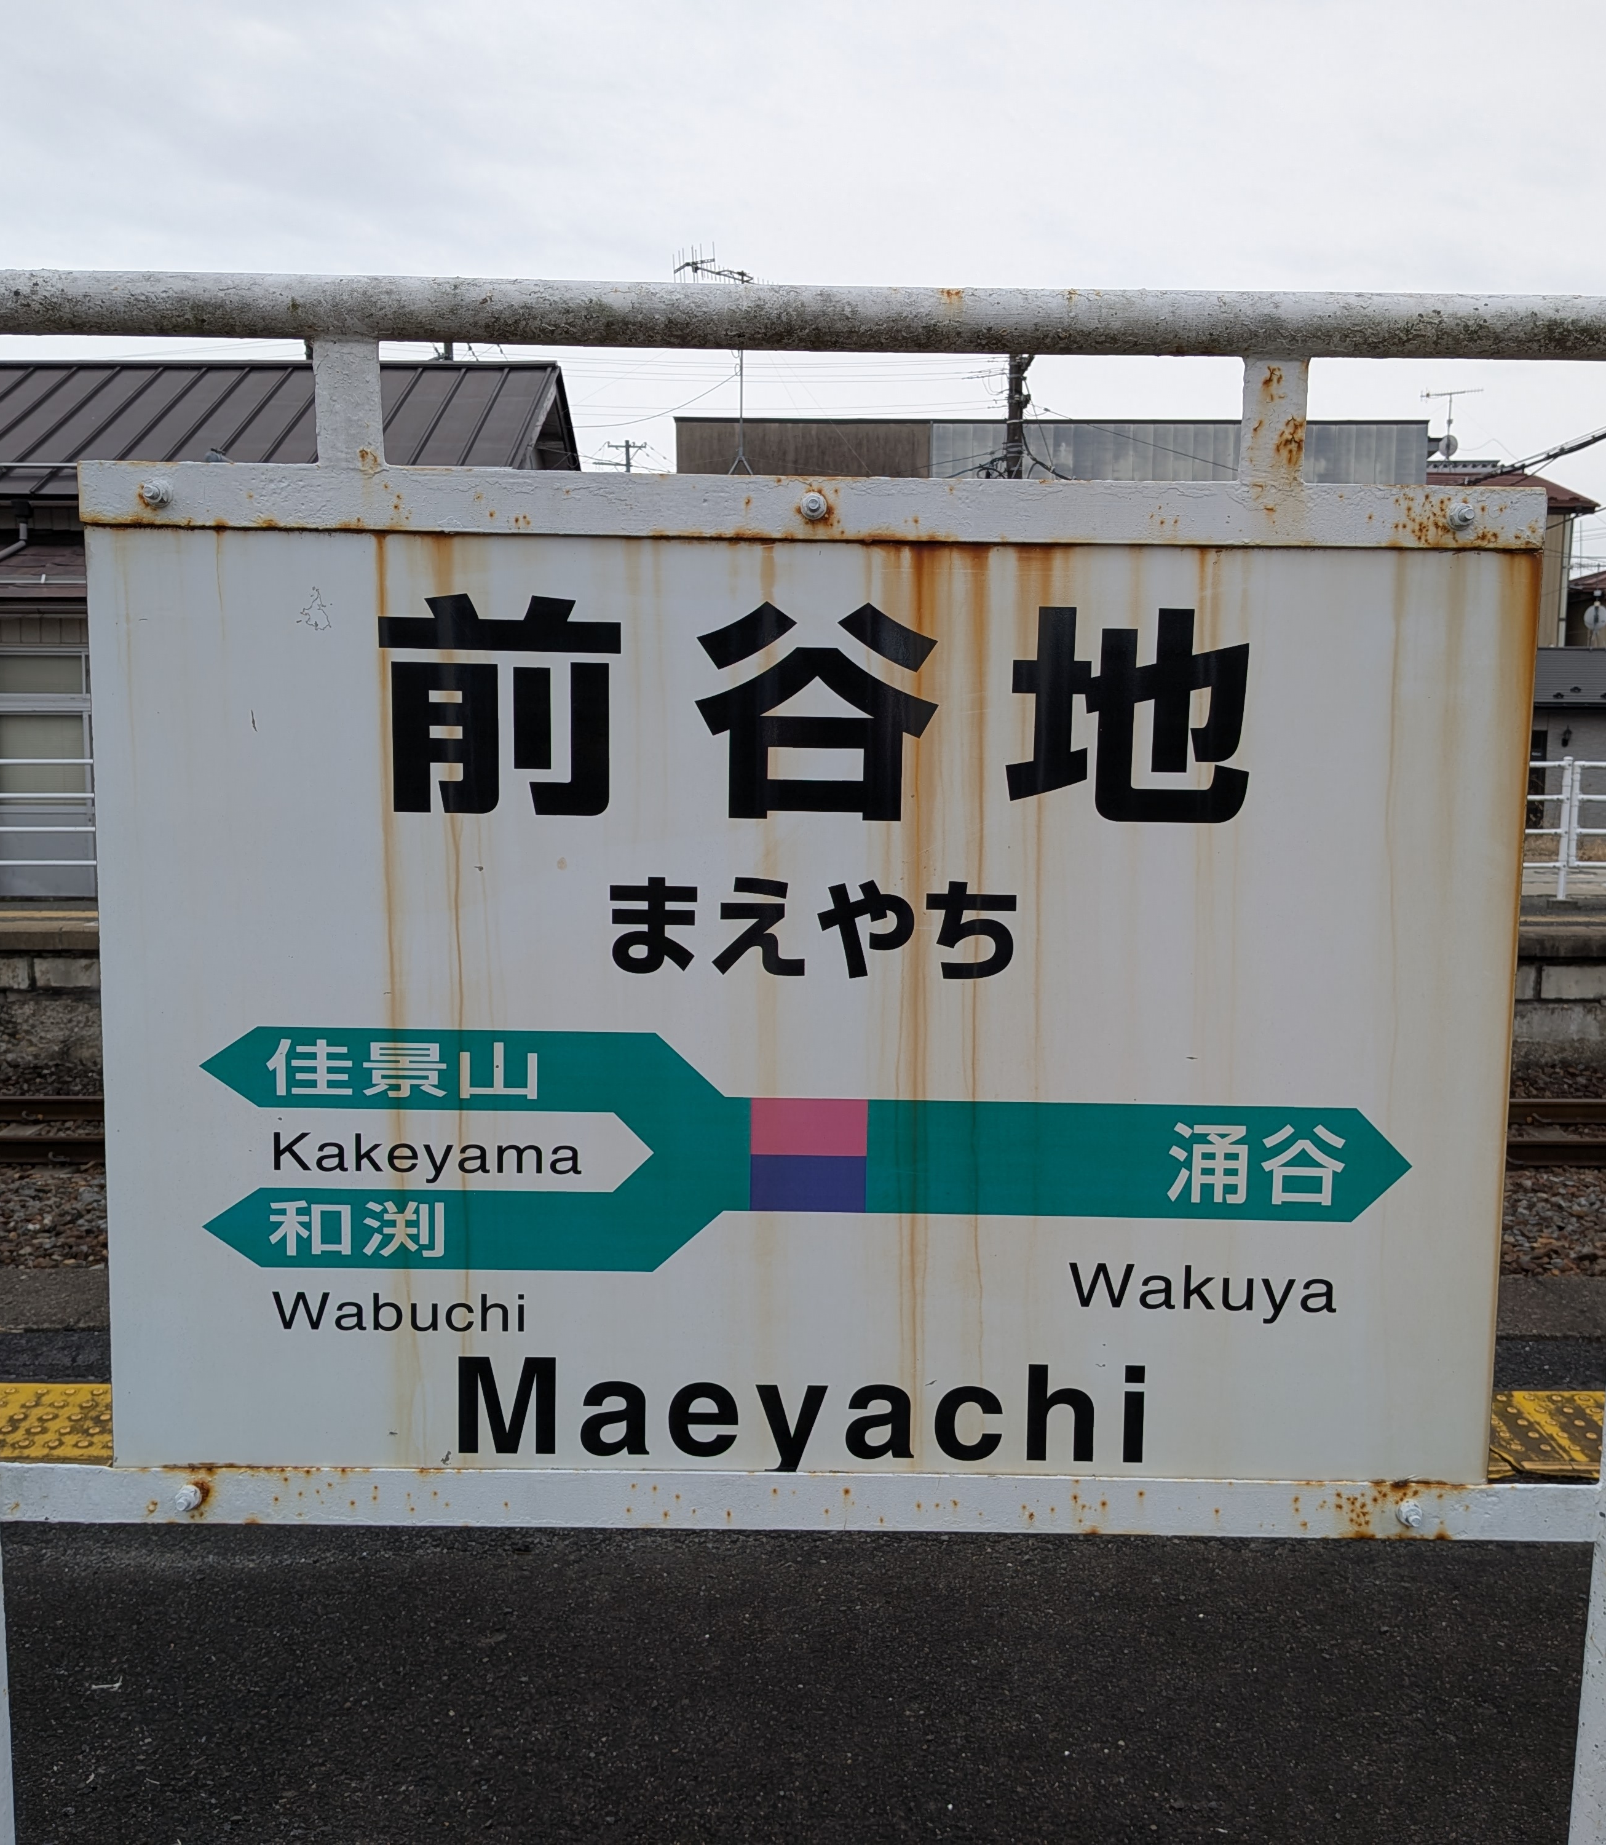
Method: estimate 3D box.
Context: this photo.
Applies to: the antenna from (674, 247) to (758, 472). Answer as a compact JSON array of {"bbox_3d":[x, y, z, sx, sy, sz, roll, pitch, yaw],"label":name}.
[{"bbox_3d":[-0.620,-5.660,17.700,1.300,2.350,0.650,-5,8,-44],"label":"antenna"}]

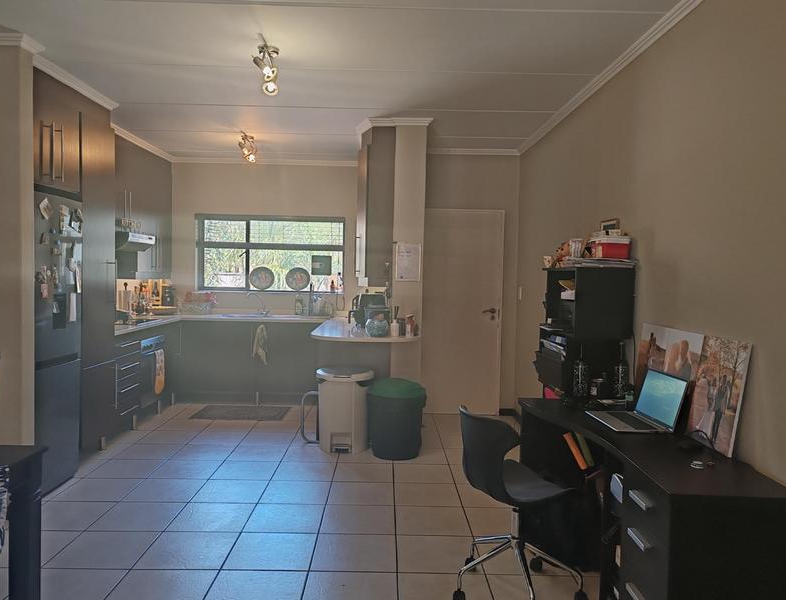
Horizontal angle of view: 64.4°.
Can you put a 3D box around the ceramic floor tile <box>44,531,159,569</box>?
[{"bbox_3d":[-1.437,1.254,3.136,0.410,0.010,0.410,1,3,-1],"label":"ceramic floor tile"}]

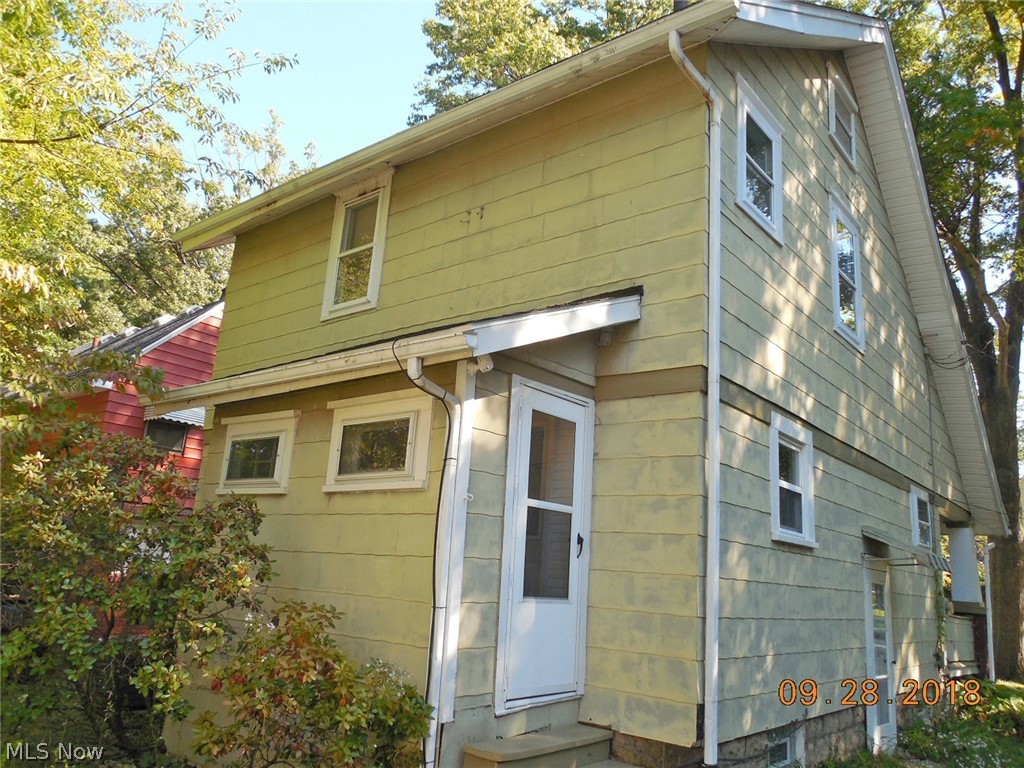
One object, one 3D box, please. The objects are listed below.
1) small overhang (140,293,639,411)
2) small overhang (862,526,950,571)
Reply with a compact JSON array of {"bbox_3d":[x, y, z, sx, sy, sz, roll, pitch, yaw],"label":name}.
[{"bbox_3d":[-1.135,-0.234,6.121,3.925,1.044,1.881,-8,-18,39],"label":"small overhang"},{"bbox_3d":[4.308,1.803,8.060,0.616,0.396,1.129,-8,-18,39],"label":"small overhang"}]

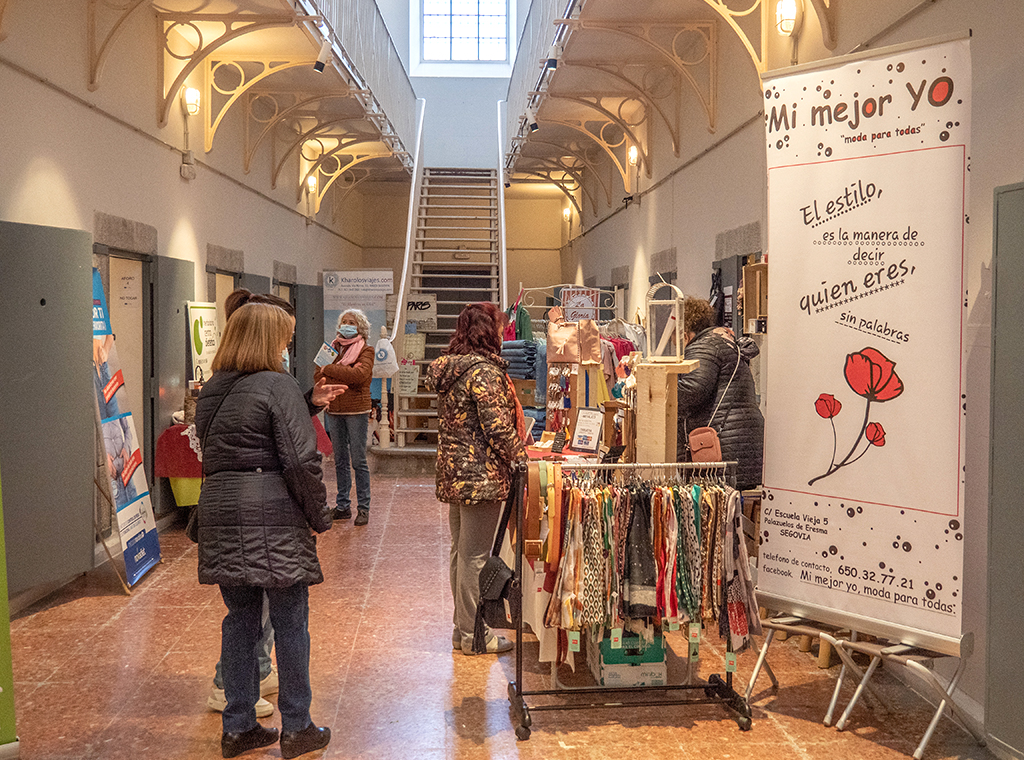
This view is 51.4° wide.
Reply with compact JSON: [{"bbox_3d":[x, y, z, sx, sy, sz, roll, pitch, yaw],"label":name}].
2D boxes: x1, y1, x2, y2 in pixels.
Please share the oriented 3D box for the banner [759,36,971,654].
[{"bbox_3d":[1.265,-0.115,3.929,0.160,2.120,0.850,-3,5,-42],"label":"banner"}]

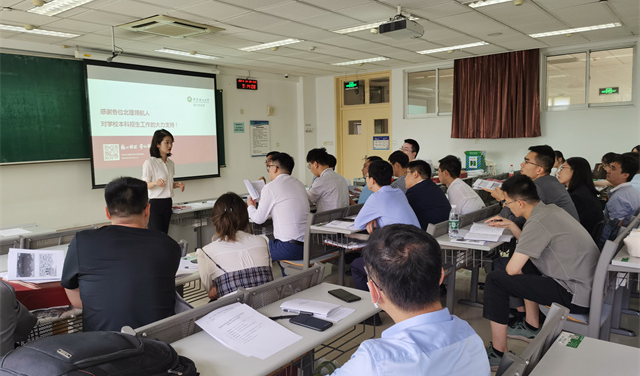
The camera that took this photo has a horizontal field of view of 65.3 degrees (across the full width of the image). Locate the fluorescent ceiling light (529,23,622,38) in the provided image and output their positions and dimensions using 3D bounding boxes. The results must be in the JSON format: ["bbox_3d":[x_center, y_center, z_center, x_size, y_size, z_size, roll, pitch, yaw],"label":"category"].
[{"bbox_3d":[3.646,-2.263,7.179,1.200,0.080,0.300,3,7,38],"label":"fluorescent ceiling light"}]

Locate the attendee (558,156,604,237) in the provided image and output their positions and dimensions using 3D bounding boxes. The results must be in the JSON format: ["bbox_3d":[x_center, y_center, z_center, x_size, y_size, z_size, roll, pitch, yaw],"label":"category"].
[{"bbox_3d":[1.891,0.385,4.032,0.760,1.230,0.480,3,7,38],"label":"attendee"}]

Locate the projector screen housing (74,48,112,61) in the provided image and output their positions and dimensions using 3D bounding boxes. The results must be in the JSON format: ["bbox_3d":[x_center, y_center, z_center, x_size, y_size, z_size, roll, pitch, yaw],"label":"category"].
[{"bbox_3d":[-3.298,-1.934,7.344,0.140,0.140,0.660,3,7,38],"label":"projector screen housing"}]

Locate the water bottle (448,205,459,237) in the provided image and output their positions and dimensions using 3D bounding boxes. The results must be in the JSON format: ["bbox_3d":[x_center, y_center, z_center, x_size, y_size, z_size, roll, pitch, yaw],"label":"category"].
[{"bbox_3d":[0.929,0.230,3.462,0.066,0.225,0.066,3,7,38],"label":"water bottle"}]

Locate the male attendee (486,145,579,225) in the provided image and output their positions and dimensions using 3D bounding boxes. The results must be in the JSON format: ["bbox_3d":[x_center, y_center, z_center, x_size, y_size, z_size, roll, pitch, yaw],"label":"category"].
[{"bbox_3d":[1.611,0.380,3.596,0.780,1.360,0.520,3,7,38],"label":"male attendee"}]

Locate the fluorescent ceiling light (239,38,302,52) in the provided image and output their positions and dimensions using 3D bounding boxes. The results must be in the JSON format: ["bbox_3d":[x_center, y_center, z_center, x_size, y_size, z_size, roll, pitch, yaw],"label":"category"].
[{"bbox_3d":[-0.710,-2.139,7.448,1.200,0.080,0.300,3,7,38],"label":"fluorescent ceiling light"}]

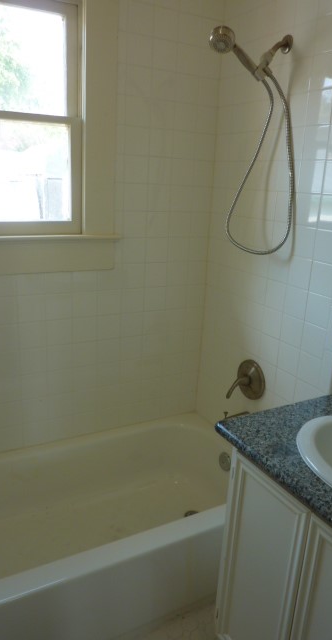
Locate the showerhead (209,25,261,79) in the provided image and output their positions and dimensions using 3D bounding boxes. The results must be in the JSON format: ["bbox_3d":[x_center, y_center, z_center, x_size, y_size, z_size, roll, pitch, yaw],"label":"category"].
[{"bbox_3d":[0.235,-0.867,1.523,0.223,0.068,0.085,33,-30,-25],"label":"showerhead"}]

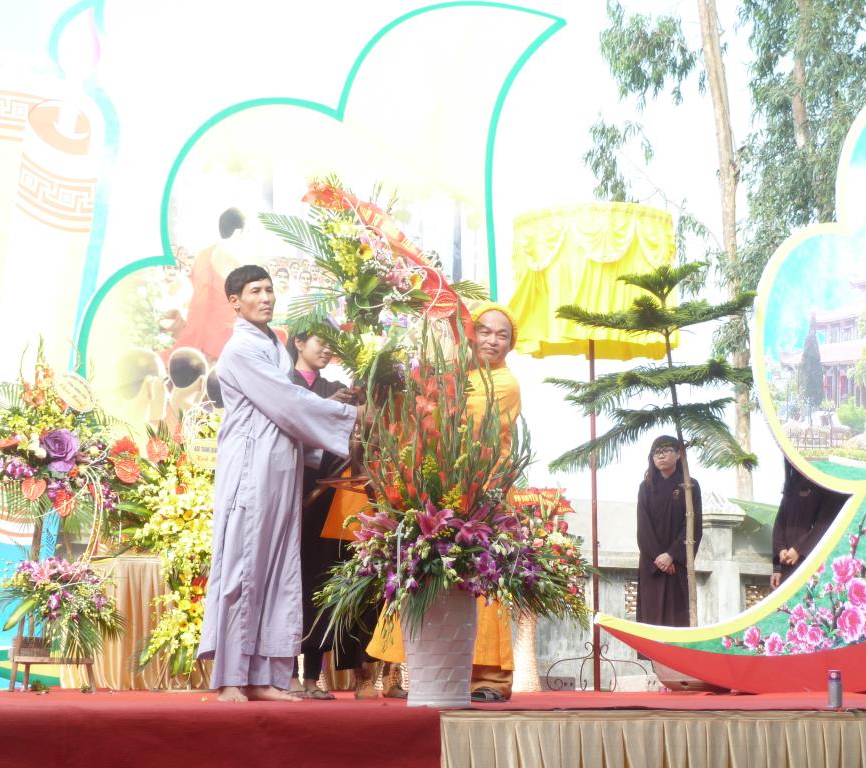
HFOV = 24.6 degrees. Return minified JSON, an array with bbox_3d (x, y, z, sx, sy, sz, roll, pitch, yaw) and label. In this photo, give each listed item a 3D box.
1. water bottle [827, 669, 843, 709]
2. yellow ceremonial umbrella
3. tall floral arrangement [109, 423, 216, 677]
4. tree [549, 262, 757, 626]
[{"bbox_3d":[1.383,1.027,6.673,0.050,0.130,0.050,0,-8,0],"label":"water bottle"},{"bbox_3d":[0.772,0.282,9.549,0.822,2.363,0.822,0,-8,0],"label":"yellow ceremonial umbrella"},{"bbox_3d":[-1.192,0.761,9.383,0.694,1.233,0.500,0,-8,0],"label":"tall floral arrangement"},{"bbox_3d":[1.044,0.393,9.332,0.986,1.965,0.950,0,-8,0],"label":"tree"}]

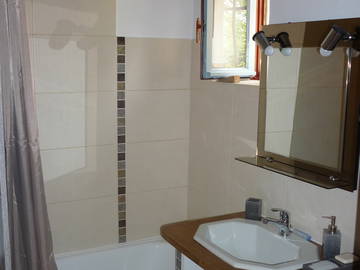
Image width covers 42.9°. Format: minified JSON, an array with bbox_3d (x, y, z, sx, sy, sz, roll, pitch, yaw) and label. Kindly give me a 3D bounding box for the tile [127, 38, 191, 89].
[{"bbox_3d":[-0.121,-0.405,2.650,0.414,0.294,0.012,-4,11,-26],"label":"tile"}]

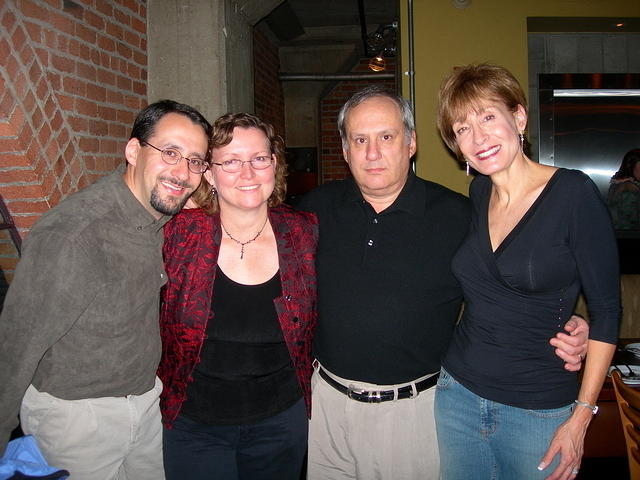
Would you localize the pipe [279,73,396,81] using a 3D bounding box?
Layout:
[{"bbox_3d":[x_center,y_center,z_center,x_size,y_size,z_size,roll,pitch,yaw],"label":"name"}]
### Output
[{"bbox_3d":[0.170,-1.608,6.900,1.170,0.052,0.052,0,6,6],"label":"pipe"}]

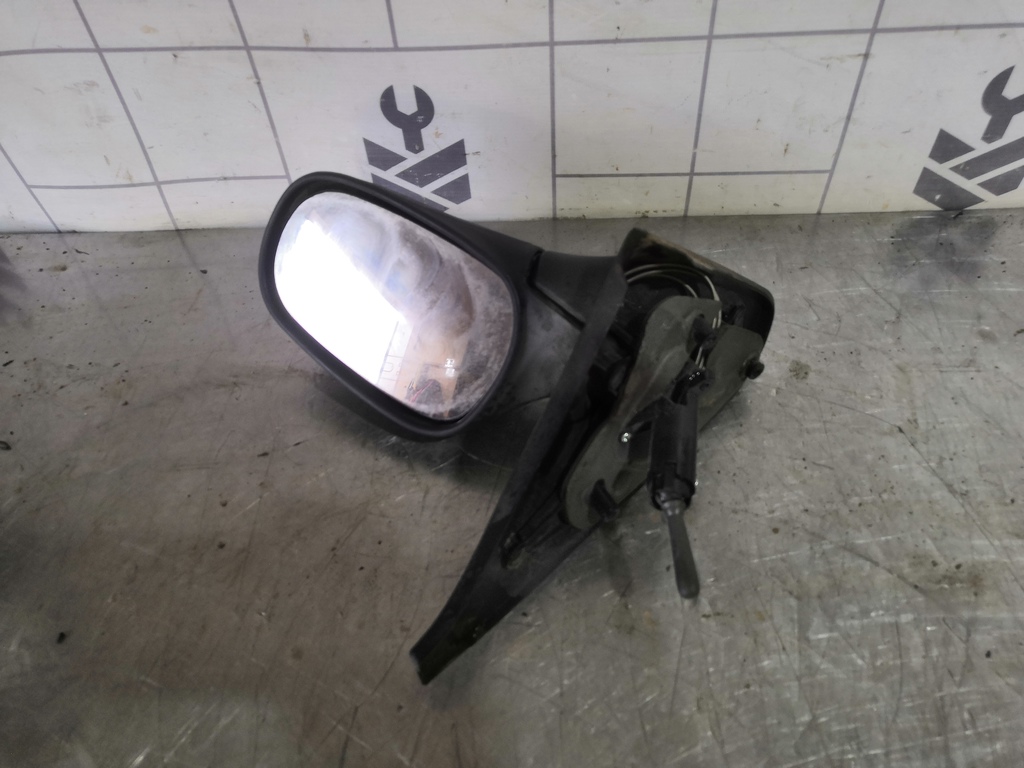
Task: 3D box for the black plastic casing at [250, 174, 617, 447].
[{"bbox_3d":[-0.045,-0.050,0.485,0.188,0.095,0.122,30,95,4],"label":"black plastic casing"}]

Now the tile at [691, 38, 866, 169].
[{"bbox_3d":[0.187,-0.198,0.569,0.102,0.102,0.008,0,48,4],"label":"tile"}]

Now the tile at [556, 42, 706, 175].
[{"bbox_3d":[0.082,-0.199,0.576,0.102,0.102,0.008,0,48,4],"label":"tile"}]

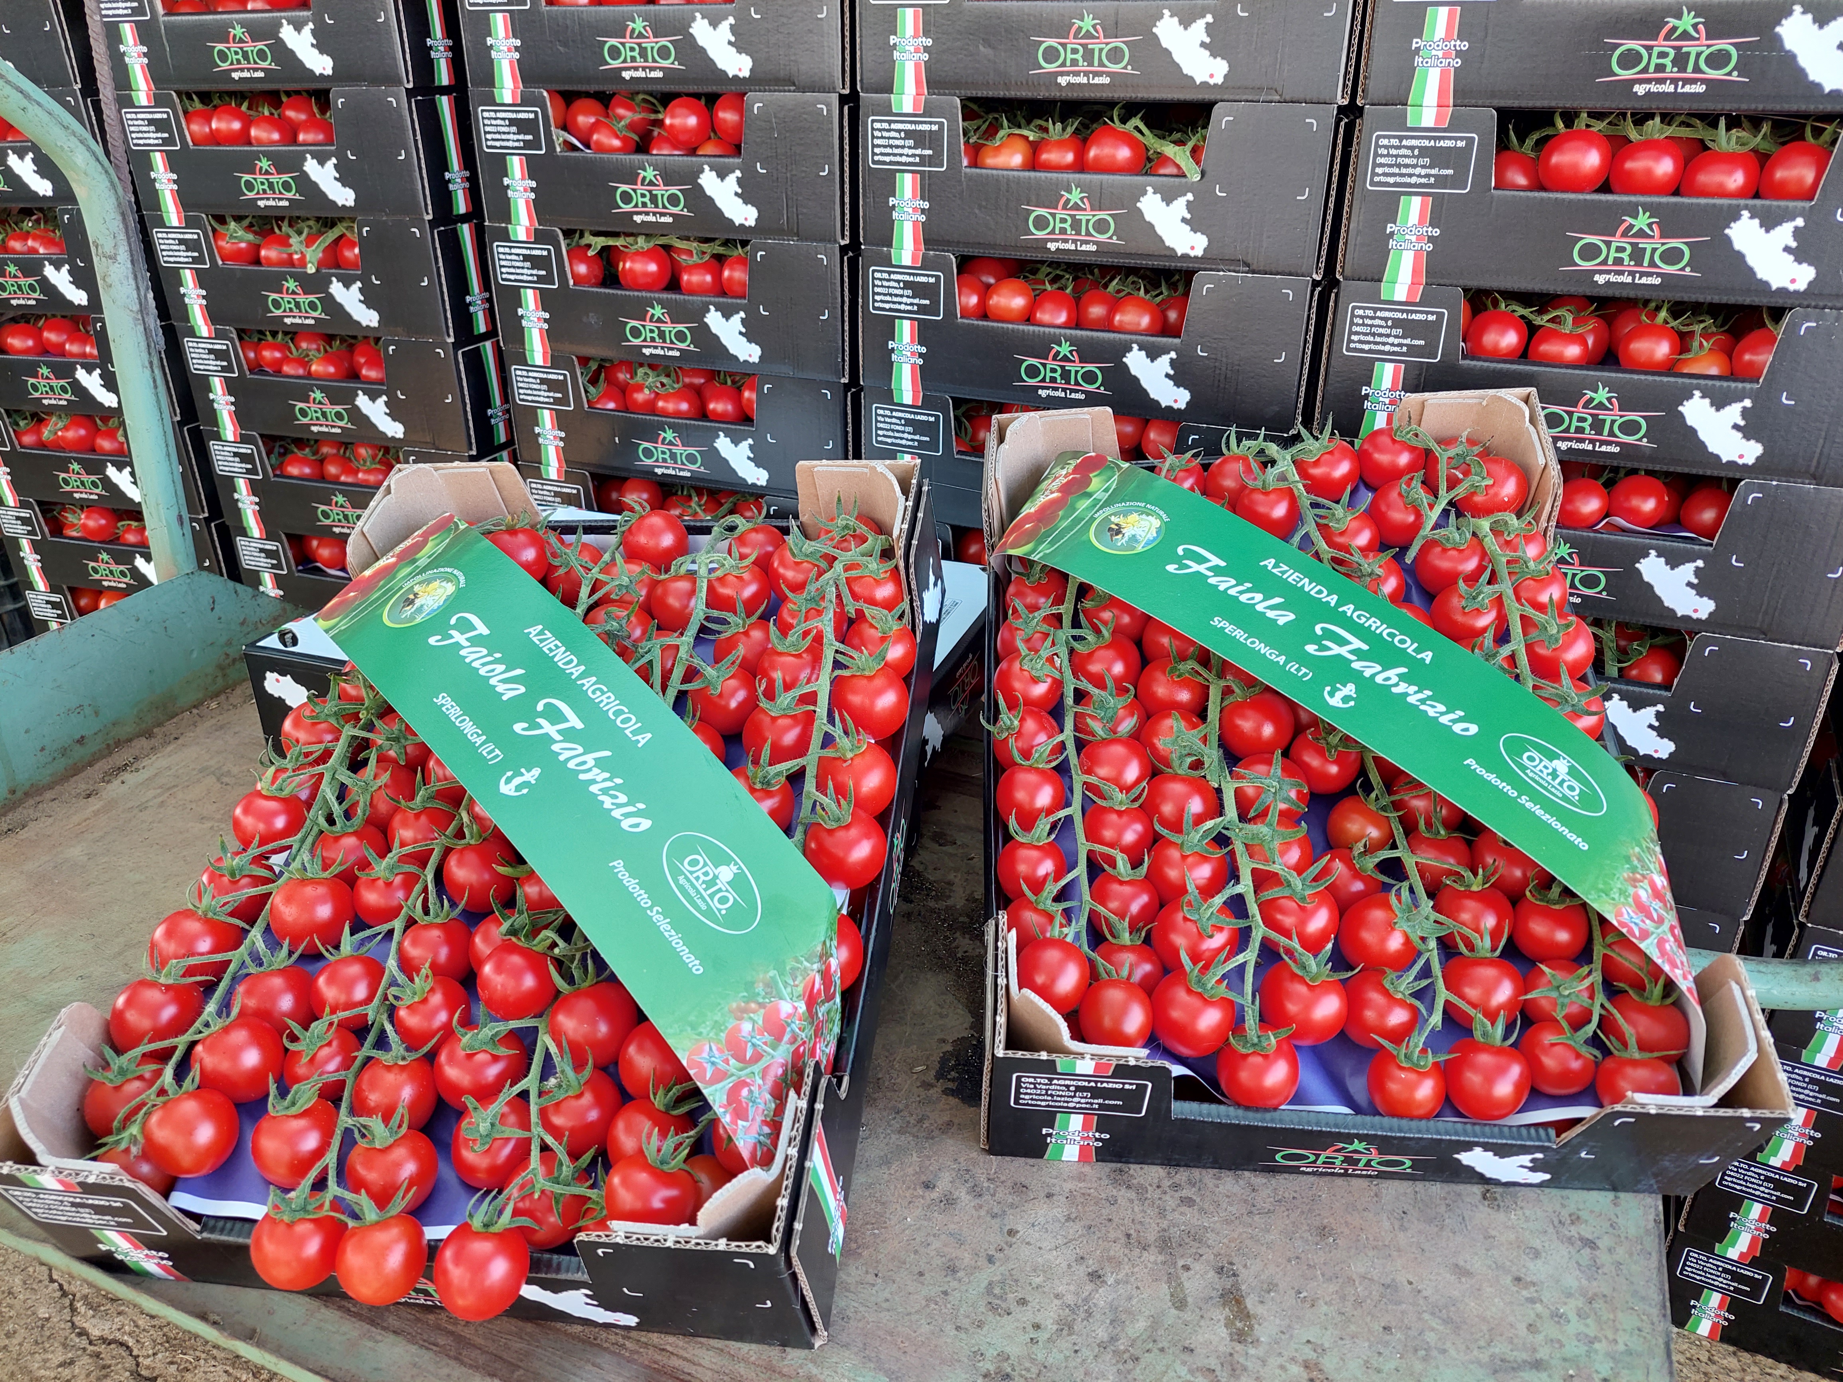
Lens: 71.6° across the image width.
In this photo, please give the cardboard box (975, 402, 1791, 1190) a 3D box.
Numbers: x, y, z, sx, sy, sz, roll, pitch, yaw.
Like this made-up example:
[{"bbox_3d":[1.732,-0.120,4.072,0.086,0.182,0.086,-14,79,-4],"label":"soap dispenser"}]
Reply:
[{"bbox_3d":[0.190,0.023,0.649,0.300,0.100,0.400,1,52,5],"label":"cardboard box"}]

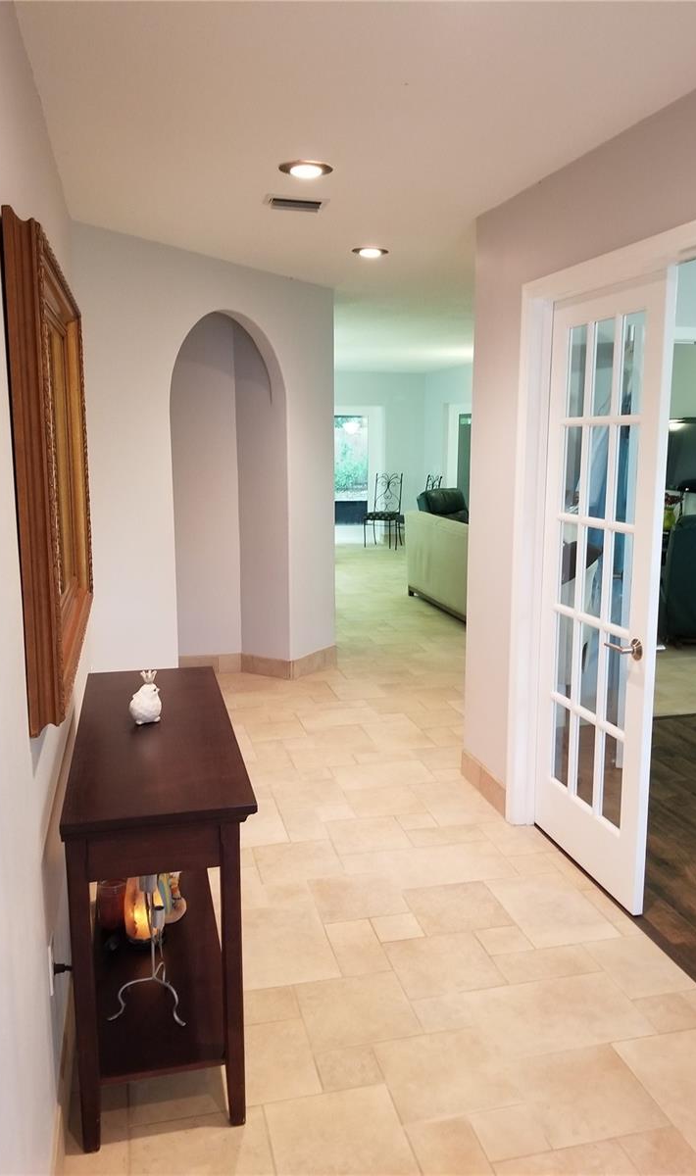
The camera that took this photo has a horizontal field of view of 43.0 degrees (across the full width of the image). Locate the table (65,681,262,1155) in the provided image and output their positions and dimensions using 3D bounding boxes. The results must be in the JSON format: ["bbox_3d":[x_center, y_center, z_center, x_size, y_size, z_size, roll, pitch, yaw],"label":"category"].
[{"bbox_3d":[-0.537,0.766,2.531,0.412,0.775,1.200,-3,10,-13],"label":"table"}]

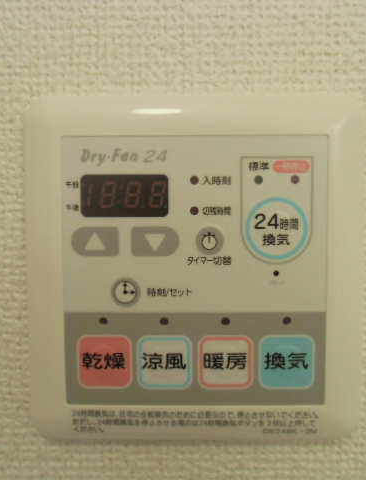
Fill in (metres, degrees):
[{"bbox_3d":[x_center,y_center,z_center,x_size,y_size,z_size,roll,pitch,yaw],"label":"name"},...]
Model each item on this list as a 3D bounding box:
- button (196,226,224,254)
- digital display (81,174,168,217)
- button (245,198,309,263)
[{"bbox_3d":[0.009,0.000,0.149,0.010,0.010,0.002,0,3,0],"label":"button"},{"bbox_3d":[-0.019,-0.015,0.148,0.029,0.014,0.002,0,3,0],"label":"digital display"},{"bbox_3d":[0.032,-0.004,0.149,0.021,0.021,0.002,0,3,0],"label":"button"}]

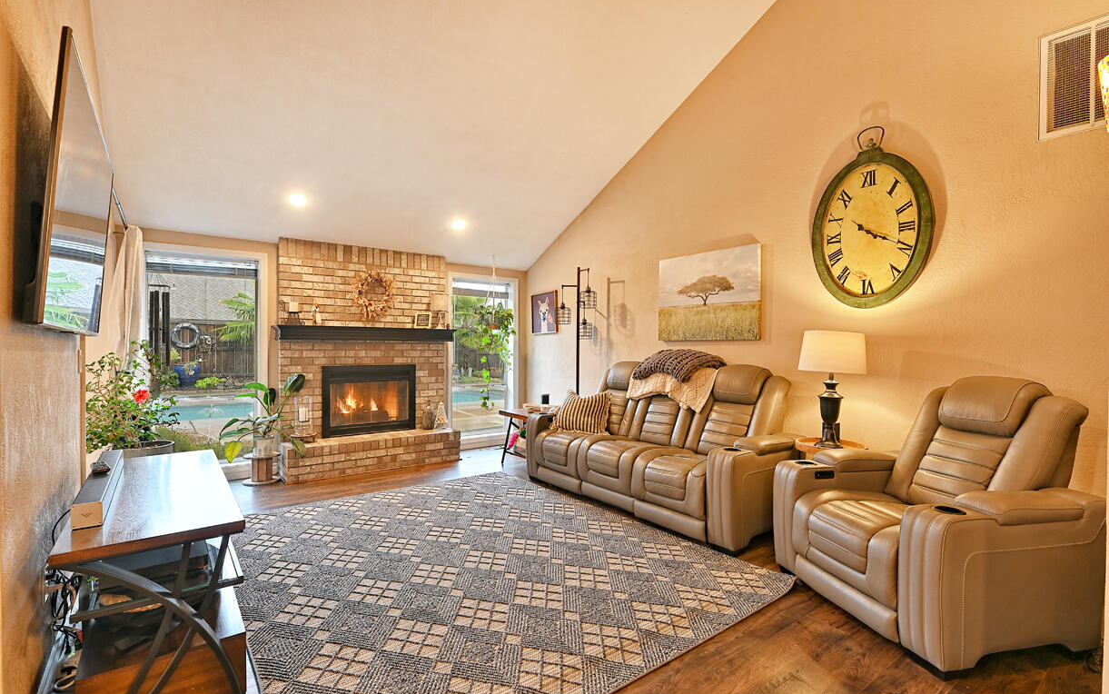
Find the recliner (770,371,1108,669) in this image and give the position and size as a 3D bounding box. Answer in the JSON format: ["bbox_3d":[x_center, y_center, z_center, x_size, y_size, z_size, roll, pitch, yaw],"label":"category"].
[{"bbox_3d":[1.910,0.728,2.677,0.990,1.162,1.010,0,1,-14],"label":"recliner"}]

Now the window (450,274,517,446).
[{"bbox_3d":[-0.909,0.162,6.479,0.924,2.020,0.119,0,1,-37],"label":"window"}]

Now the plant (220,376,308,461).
[{"bbox_3d":[-2.678,0.655,4.810,0.634,0.792,0.581,0,1,-37],"label":"plant"}]

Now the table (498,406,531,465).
[{"bbox_3d":[-0.167,0.974,5.537,0.625,0.574,0.625,0,0,-37],"label":"table"}]

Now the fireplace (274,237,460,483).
[{"bbox_3d":[-1.859,0.098,5.404,1.756,2.270,0.502,0,1,-37],"label":"fireplace"}]

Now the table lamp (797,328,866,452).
[{"bbox_3d":[1.793,0.274,3.397,0.403,0.755,0.403,0,1,-37],"label":"table lamp"}]

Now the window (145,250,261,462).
[{"bbox_3d":[-3.186,0.131,4.775,0.871,1.927,0.119,0,1,-37],"label":"window"}]

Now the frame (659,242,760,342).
[{"bbox_3d":[1.318,-0.441,4.593,0.038,0.765,1.052,0,0,-37],"label":"frame"}]

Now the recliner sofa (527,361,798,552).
[{"bbox_3d":[0.805,0.699,4.354,1.001,1.135,2.257,0,0,-37],"label":"recliner sofa"}]

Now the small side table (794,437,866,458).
[{"bbox_3d":[1.779,0.948,3.381,0.427,0.644,0.427,0,0,-37],"label":"small side table"}]

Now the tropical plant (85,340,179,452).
[{"bbox_3d":[-3.254,0.607,4.018,0.650,1.306,0.650,0,0,-37],"label":"tropical plant"}]

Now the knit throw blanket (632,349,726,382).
[{"bbox_3d":[1.039,0.162,4.595,0.395,0.284,0.714,0,0,-37],"label":"knit throw blanket"}]

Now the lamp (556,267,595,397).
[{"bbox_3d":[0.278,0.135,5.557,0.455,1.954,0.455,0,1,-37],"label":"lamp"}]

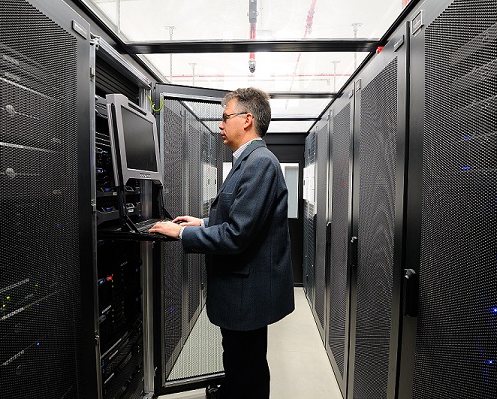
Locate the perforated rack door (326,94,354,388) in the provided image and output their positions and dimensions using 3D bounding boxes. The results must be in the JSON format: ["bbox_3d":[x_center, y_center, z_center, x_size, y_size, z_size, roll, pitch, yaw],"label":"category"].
[{"bbox_3d":[0.655,0.294,1.898,0.045,1.973,0.591,0,4,4],"label":"perforated rack door"}]

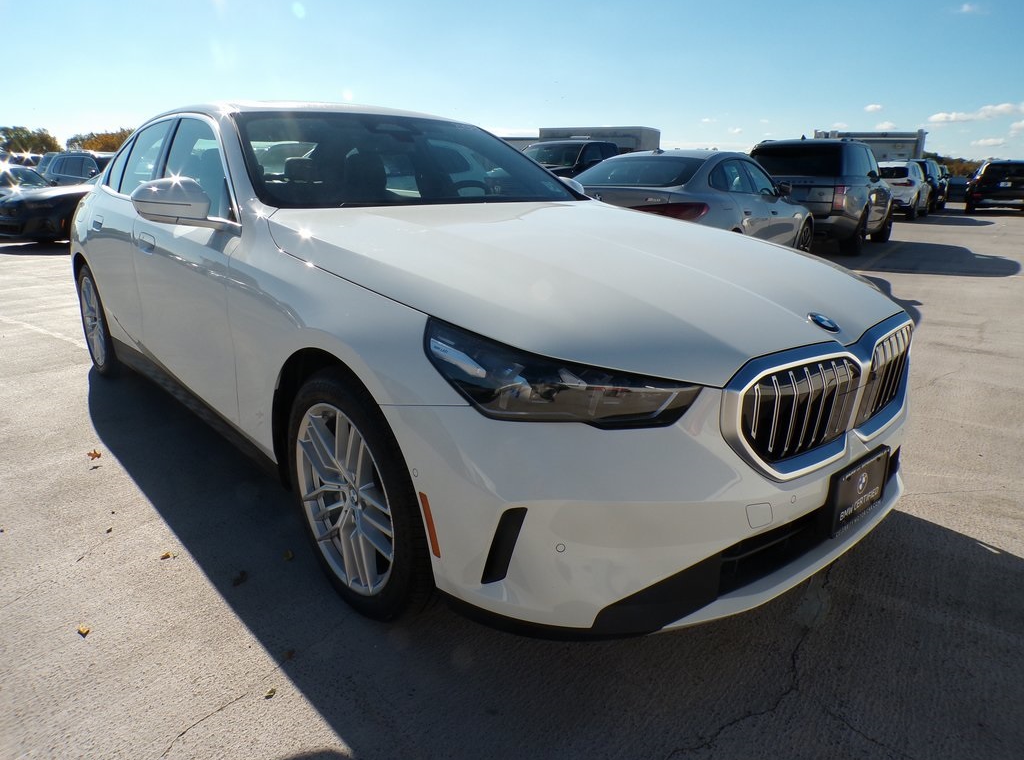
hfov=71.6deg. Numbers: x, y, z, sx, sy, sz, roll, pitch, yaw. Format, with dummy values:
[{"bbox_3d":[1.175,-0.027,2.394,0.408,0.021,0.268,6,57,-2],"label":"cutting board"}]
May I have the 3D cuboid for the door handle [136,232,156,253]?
[{"bbox_3d":[-1.432,-0.543,2.806,0.045,0.070,0.200,-13,21,-38],"label":"door handle"}]

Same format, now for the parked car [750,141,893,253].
[{"bbox_3d":[5.597,-3.349,12.755,2.000,1.810,5.000,11,19,33],"label":"parked car"}]

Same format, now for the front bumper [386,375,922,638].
[{"bbox_3d":[0.641,0.168,1.951,1.880,0.540,0.610,-13,21,-38],"label":"front bumper"}]

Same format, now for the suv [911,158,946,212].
[{"bbox_3d":[15.153,-7.353,26.996,1.980,1.800,4.950,12,19,33],"label":"suv"}]

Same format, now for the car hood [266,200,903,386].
[{"bbox_3d":[0.302,-0.373,2.218,1.650,0.330,1.550,-13,21,-38],"label":"car hood"}]

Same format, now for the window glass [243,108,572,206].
[{"bbox_3d":[-0.387,-0.873,2.918,1.500,0.140,0.880,-13,48,-39],"label":"window glass"}]

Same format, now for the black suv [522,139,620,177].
[{"bbox_3d":[1.400,-4.475,16.457,2.000,1.900,5.600,11,19,34],"label":"black suv"}]

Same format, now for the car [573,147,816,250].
[{"bbox_3d":[2.155,-1.930,8.349,1.852,1.448,4.783,11,19,34],"label":"car"}]

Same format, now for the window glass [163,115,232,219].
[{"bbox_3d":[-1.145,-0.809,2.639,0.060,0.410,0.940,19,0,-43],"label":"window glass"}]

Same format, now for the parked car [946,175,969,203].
[{"bbox_3d":[24.676,-10.579,39.098,1.860,1.480,4.600,11,19,33],"label":"parked car"}]

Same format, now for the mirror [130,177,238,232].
[{"bbox_3d":[-1.017,-0.551,2.215,0.240,0.165,0.300,-13,21,-38],"label":"mirror"}]

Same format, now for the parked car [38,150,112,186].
[{"bbox_3d":[-12.320,-6.087,21.803,4.800,1.720,1.930,10,19,30],"label":"parked car"}]

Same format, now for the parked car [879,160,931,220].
[{"bbox_3d":[12.104,-6.037,22.578,1.880,1.660,4.650,11,19,33],"label":"parked car"}]

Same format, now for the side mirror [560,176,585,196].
[{"bbox_3d":[0.298,-0.932,3.571,0.250,0.165,0.170,-13,21,-39],"label":"side mirror"}]

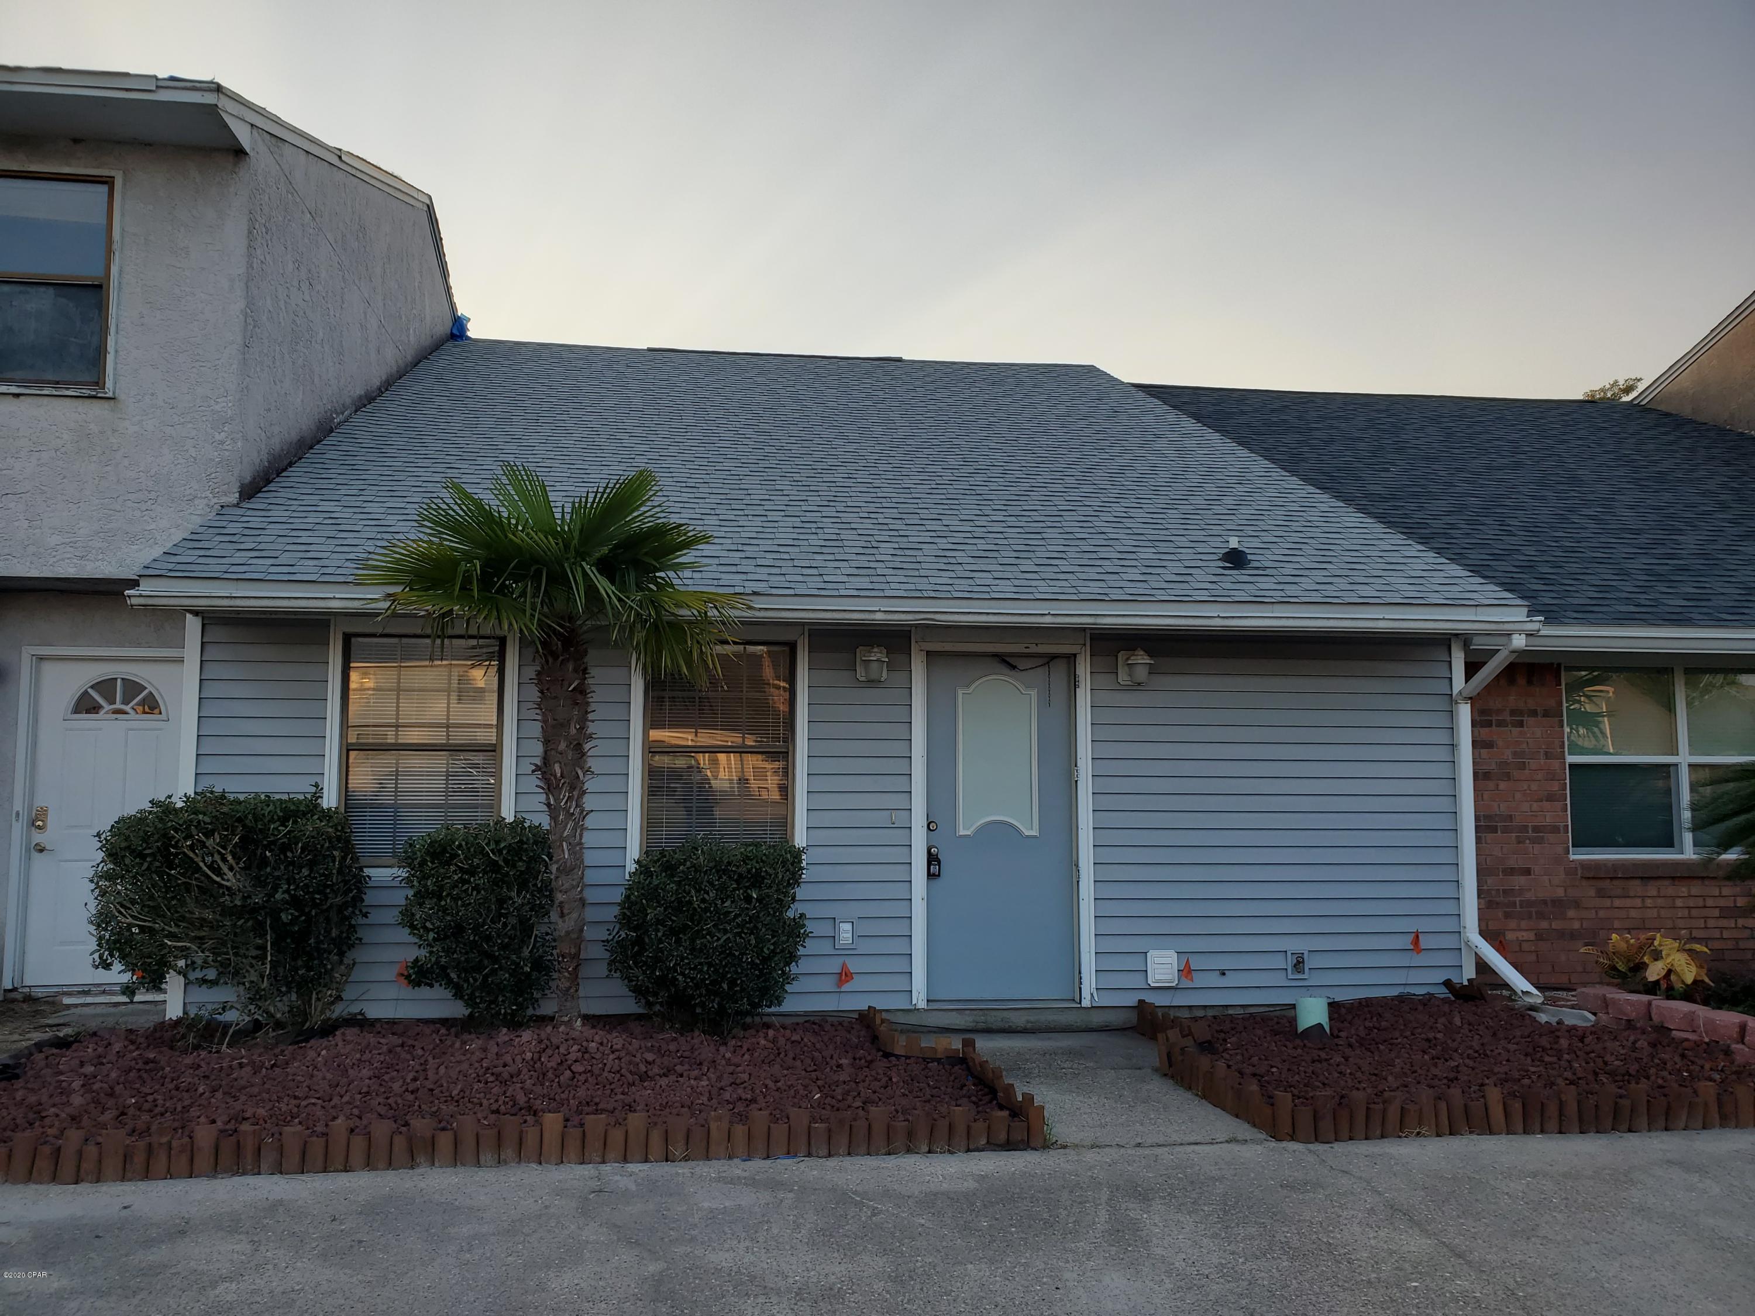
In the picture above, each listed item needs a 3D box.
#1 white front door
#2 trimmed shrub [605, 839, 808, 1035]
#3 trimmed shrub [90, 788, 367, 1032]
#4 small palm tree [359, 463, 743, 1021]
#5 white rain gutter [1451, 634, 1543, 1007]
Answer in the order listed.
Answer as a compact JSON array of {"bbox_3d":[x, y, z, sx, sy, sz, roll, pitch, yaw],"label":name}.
[{"bbox_3d":[-4.771,1.015,8.213,0.929,2.015,0.071,1,-5,-6],"label":"white front door"},{"bbox_3d":[-0.881,1.430,6.841,1.031,0.966,0.960,1,-5,-6],"label":"trimmed shrub"},{"bbox_3d":[-3.244,1.272,6.608,1.305,1.211,1.010,1,-5,-6],"label":"trimmed shrub"},{"bbox_3d":[-1.583,0.450,6.437,1.797,2.777,1.768,1,-5,-6],"label":"small palm tree"},{"bbox_3d":[3.596,0.916,7.667,0.096,2.055,0.707,1,-5,-6],"label":"white rain gutter"}]

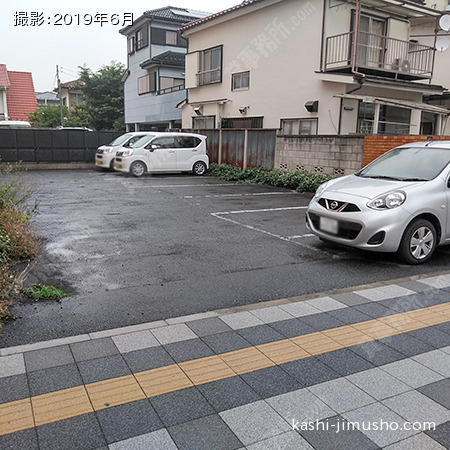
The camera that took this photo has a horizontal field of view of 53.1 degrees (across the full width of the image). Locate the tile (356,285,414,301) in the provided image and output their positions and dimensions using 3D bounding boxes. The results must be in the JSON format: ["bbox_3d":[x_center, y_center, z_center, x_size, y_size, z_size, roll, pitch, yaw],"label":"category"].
[{"bbox_3d":[1.605,0.697,4.488,0.596,0.042,0.296,-5,13,-27],"label":"tile"}]

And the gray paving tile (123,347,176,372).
[{"bbox_3d":[-0.518,0.930,3.063,0.296,0.042,0.296,-5,13,-27],"label":"gray paving tile"}]

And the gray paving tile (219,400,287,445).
[{"bbox_3d":[0.164,1.072,2.418,0.296,0.042,0.296,-5,13,-27],"label":"gray paving tile"}]

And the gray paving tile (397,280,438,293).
[{"bbox_3d":[2.004,0.665,4.694,0.296,0.042,0.296,-5,13,-27],"label":"gray paving tile"}]

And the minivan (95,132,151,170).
[{"bbox_3d":[-3.720,-3.160,19.250,3.400,1.640,1.480,-4,12,-26],"label":"minivan"}]

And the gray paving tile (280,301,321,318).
[{"bbox_3d":[0.674,0.770,4.008,0.296,0.042,0.296,-5,13,-27],"label":"gray paving tile"}]

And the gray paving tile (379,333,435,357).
[{"bbox_3d":[1.355,0.912,3.364,0.296,0.042,0.296,-5,13,-27],"label":"gray paving tile"}]

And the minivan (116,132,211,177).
[{"bbox_3d":[-2.485,-2.762,17.380,3.400,1.640,1.480,-4,12,-24],"label":"minivan"}]

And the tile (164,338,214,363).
[{"bbox_3d":[-0.252,0.909,3.200,0.296,0.042,0.296,-5,13,-27],"label":"tile"}]

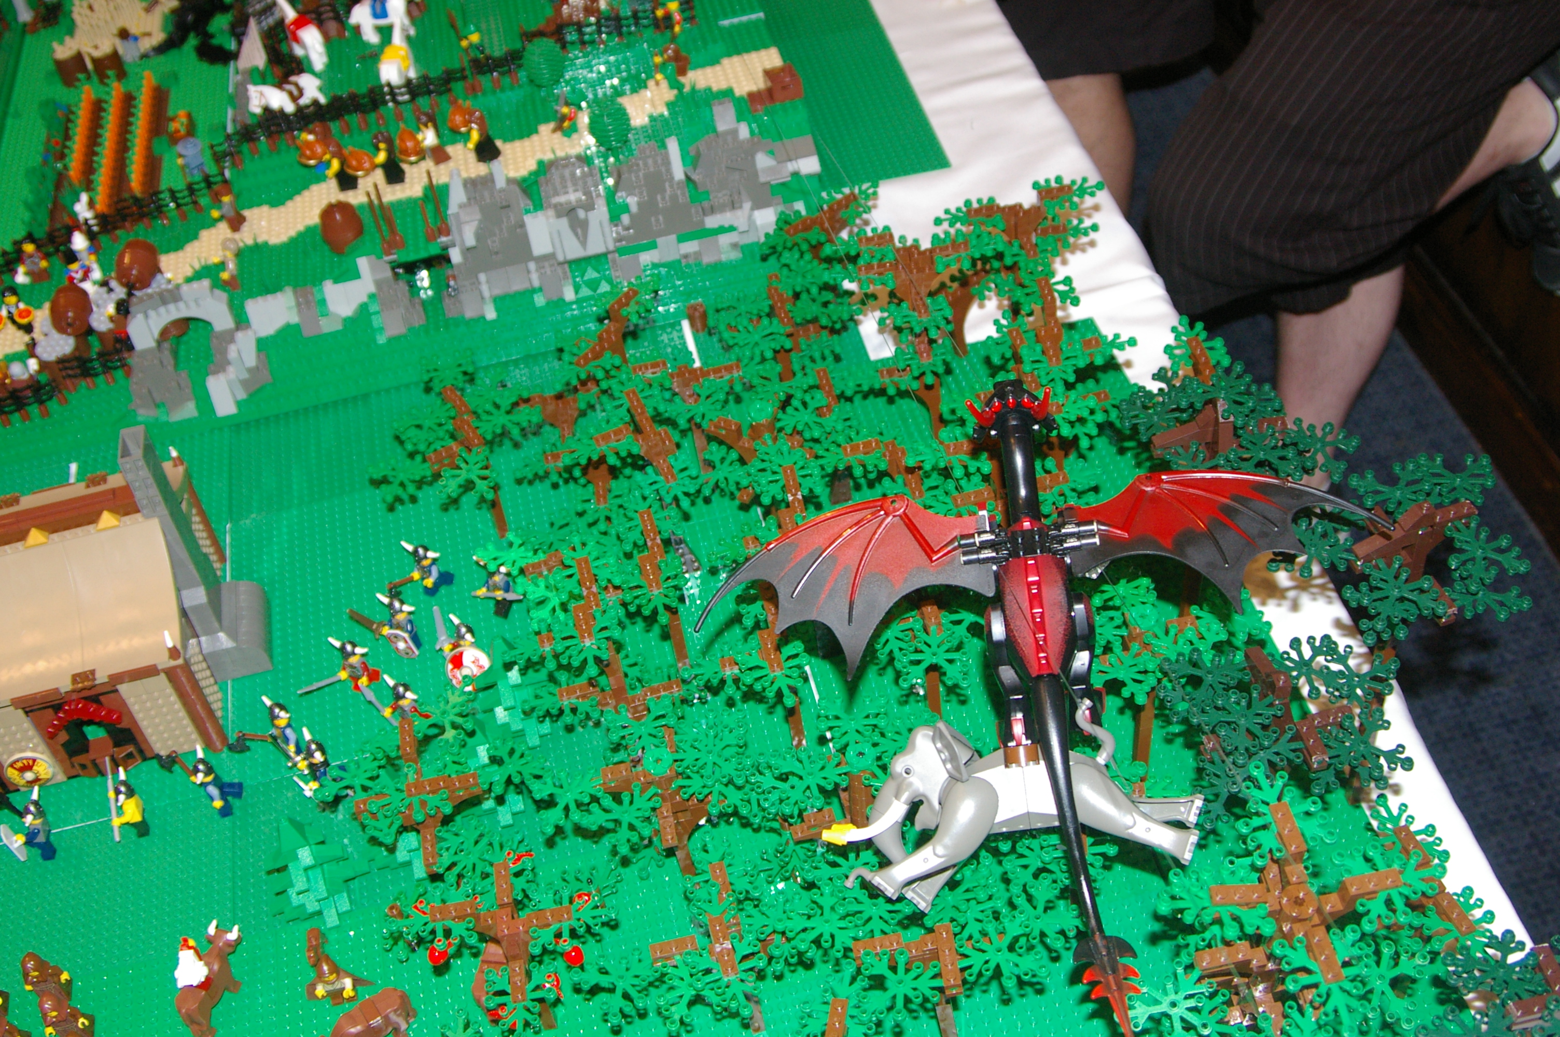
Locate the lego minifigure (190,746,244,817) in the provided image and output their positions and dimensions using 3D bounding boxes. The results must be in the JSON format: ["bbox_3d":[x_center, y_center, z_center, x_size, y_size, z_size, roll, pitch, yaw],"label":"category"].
[{"bbox_3d":[-0.370,0.175,1.189,0.026,0.046,0.028,-13,46,-4],"label":"lego minifigure"}]

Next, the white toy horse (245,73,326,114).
[{"bbox_3d":[-0.467,-0.399,1.735,0.065,0.046,0.018,-13,46,-4],"label":"white toy horse"}]

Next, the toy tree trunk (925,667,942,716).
[{"bbox_3d":[0.095,0.111,1.117,0.009,0.060,0.009,-13,46,-4],"label":"toy tree trunk"}]

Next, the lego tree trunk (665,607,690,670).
[{"bbox_3d":[-0.065,0.080,1.178,0.009,0.066,0.009,-13,46,-4],"label":"lego tree trunk"}]

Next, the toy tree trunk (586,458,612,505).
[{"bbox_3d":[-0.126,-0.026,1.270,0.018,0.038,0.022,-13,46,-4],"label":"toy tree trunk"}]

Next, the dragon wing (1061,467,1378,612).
[{"bbox_3d":[0.208,0.012,0.858,0.152,0.016,0.086,2,48,13],"label":"dragon wing"}]

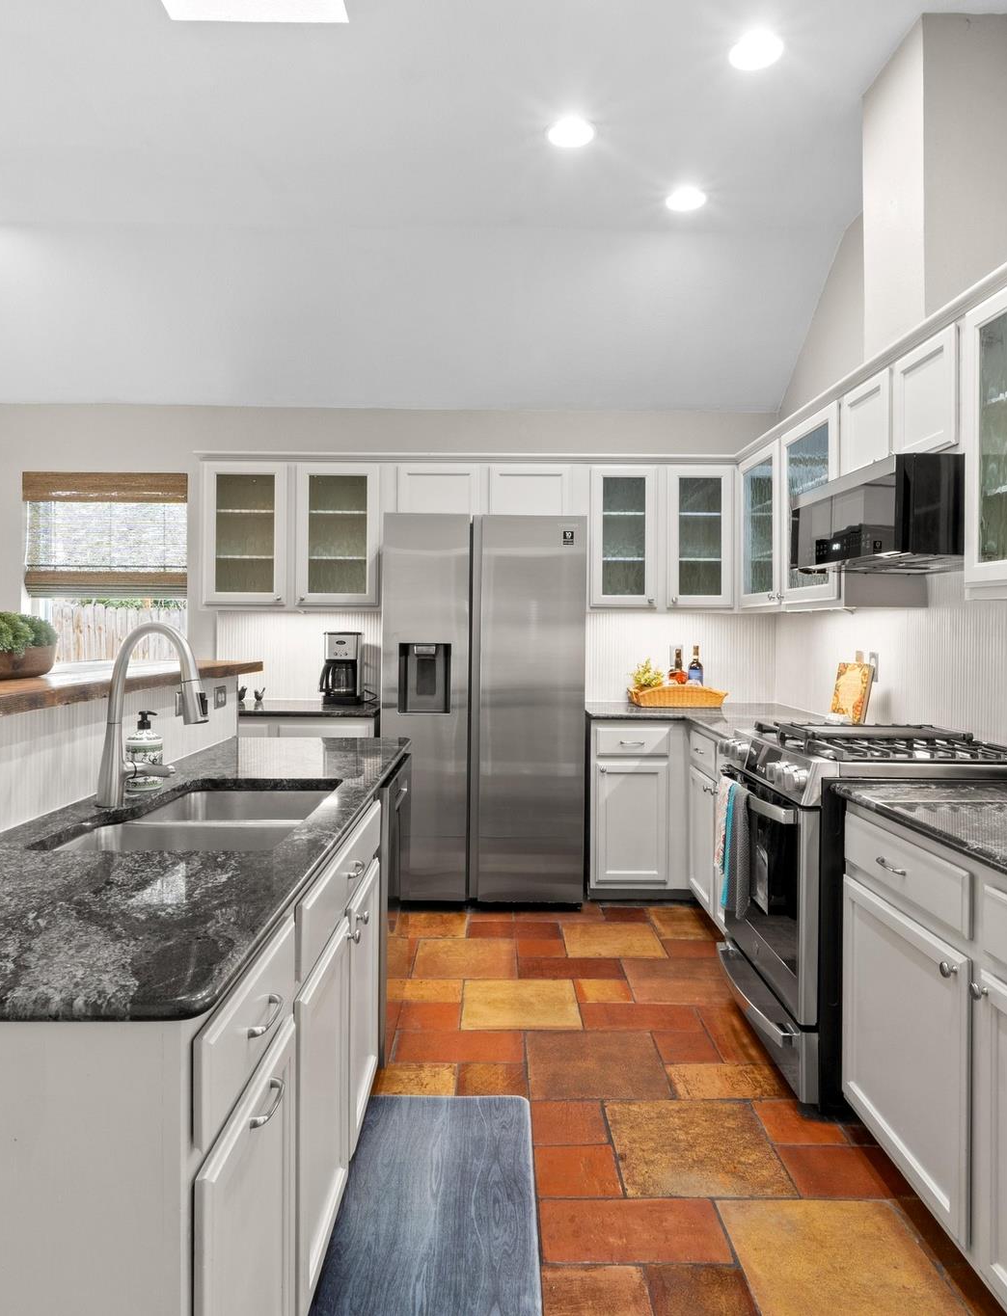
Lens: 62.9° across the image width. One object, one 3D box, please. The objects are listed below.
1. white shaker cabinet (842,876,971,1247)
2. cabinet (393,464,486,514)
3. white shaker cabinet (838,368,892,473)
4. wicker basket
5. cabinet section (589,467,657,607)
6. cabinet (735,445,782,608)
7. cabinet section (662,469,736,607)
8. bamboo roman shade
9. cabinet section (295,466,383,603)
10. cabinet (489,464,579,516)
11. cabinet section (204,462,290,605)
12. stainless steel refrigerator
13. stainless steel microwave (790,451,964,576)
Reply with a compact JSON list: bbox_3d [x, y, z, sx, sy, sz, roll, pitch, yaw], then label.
[{"bbox_3d":[1.201,0.851,1.851,0.636,0.556,0.544,0,2,0],"label":"white shaker cabinet"},{"bbox_3d":[-0.320,-0.813,4.220,0.452,0.300,0.336,0,2,-1],"label":"cabinet"},{"bbox_3d":[1.360,-0.748,2.757,0.304,0.334,0.343,0,2,0],"label":"white shaker cabinet"},{"bbox_3d":[0.901,0.200,4.282,0.477,0.116,0.236,0,2,-1],"label":"wicker basket"},{"bbox_3d":[0.598,-0.603,4.251,0.331,0.699,0.330,0,1,0],"label":"cabinet section"},{"bbox_3d":[1.324,-0.574,3.760,0.333,0.715,0.600,0,2,-1],"label":"cabinet"},{"bbox_3d":[0.980,-0.605,4.254,0.338,0.701,0.330,0,1,0],"label":"cabinet section"},{"bbox_3d":[-2.109,-0.652,4.372,0.862,0.667,0.060,0,2,-1],"label":"bamboo roman shade"},{"bbox_3d":[-0.819,-0.609,4.239,0.419,0.704,0.330,0,1,0],"label":"cabinet section"},{"bbox_3d":[0.157,-0.833,4.331,0.464,0.295,0.304,0,2,-1],"label":"cabinet"},{"bbox_3d":[-1.276,-0.614,4.235,0.411,0.708,0.330,0,1,0],"label":"cabinet section"},{"bbox_3d":[-0.090,0.255,4.045,0.905,1.789,0.713,0,2,-1],"label":"stainless steel refrigerator"},{"bbox_3d":[1.282,-0.431,2.615,0.456,0.268,0.757,0,2,-1],"label":"stainless steel microwave"}]

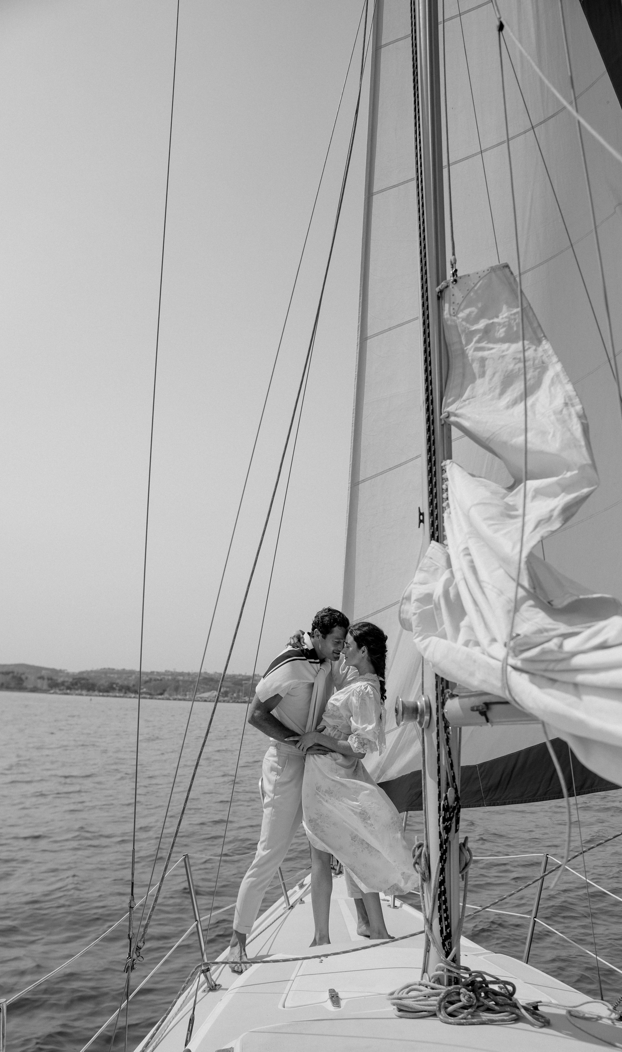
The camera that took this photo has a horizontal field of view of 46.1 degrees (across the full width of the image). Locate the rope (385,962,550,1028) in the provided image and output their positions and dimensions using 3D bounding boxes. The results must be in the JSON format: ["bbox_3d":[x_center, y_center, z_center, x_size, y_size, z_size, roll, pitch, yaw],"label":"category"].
[{"bbox_3d":[0.494,1.527,2.431,0.490,0.115,0.320,3,-14,0],"label":"rope"}]

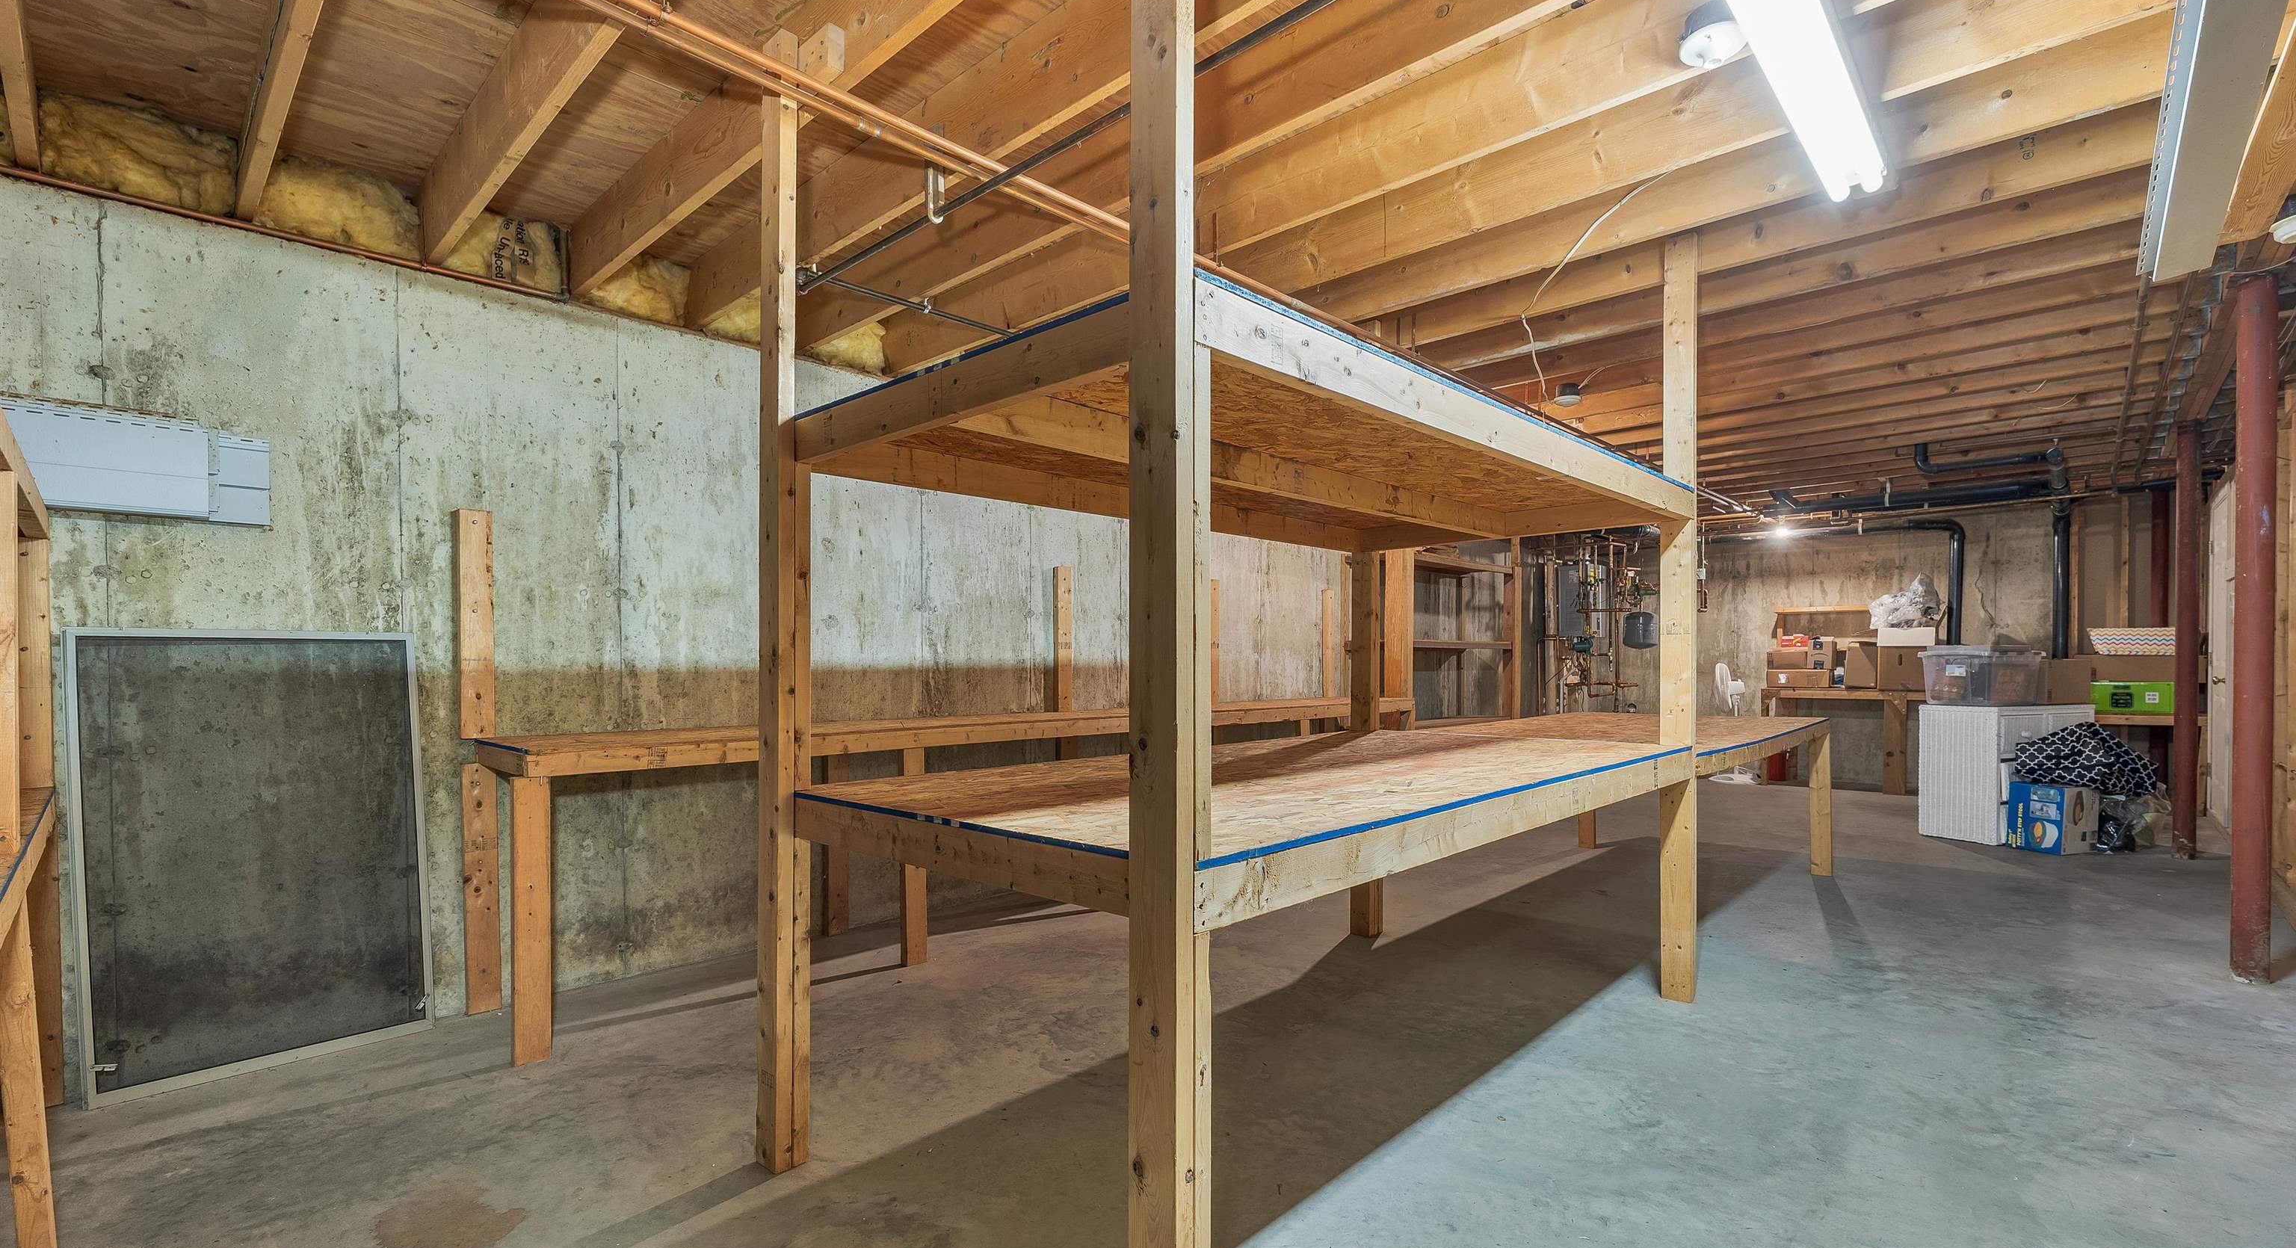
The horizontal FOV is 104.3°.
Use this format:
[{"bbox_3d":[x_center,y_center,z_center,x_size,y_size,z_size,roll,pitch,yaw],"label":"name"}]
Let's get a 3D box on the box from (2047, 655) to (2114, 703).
[{"bbox_3d":[7.200,0.445,6.925,0.340,0.390,0.310,1,-2,-45],"label":"box"}]

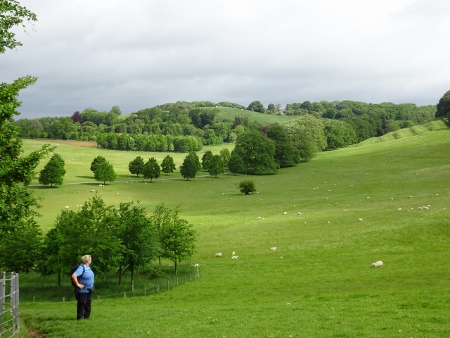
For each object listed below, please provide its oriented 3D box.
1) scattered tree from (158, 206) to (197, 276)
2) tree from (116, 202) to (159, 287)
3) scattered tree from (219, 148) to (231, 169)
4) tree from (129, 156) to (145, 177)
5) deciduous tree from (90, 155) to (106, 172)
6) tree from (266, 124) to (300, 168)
[{"bbox_3d":[-4.406,6.735,60.000,3.644,6.551,3.644,0,2,0],"label":"scattered tree"},{"bbox_3d":[-7.349,6.352,54.000,3.654,7.473,3.654,0,2,0],"label":"tree"},{"bbox_3d":[-0.317,-3.806,275.000,5.286,9.726,5.286,0,2,0],"label":"scattered tree"},{"bbox_3d":[-32.570,-0.830,240.000,6.089,7.566,6.089,0,2,0],"label":"tree"},{"bbox_3d":[-45.533,-0.994,235.000,6.143,8.131,6.143,0,2,0],"label":"deciduous tree"},{"bbox_3d":[25.196,-10.034,290.000,16.946,19.622,16.946,0,2,0],"label":"tree"}]

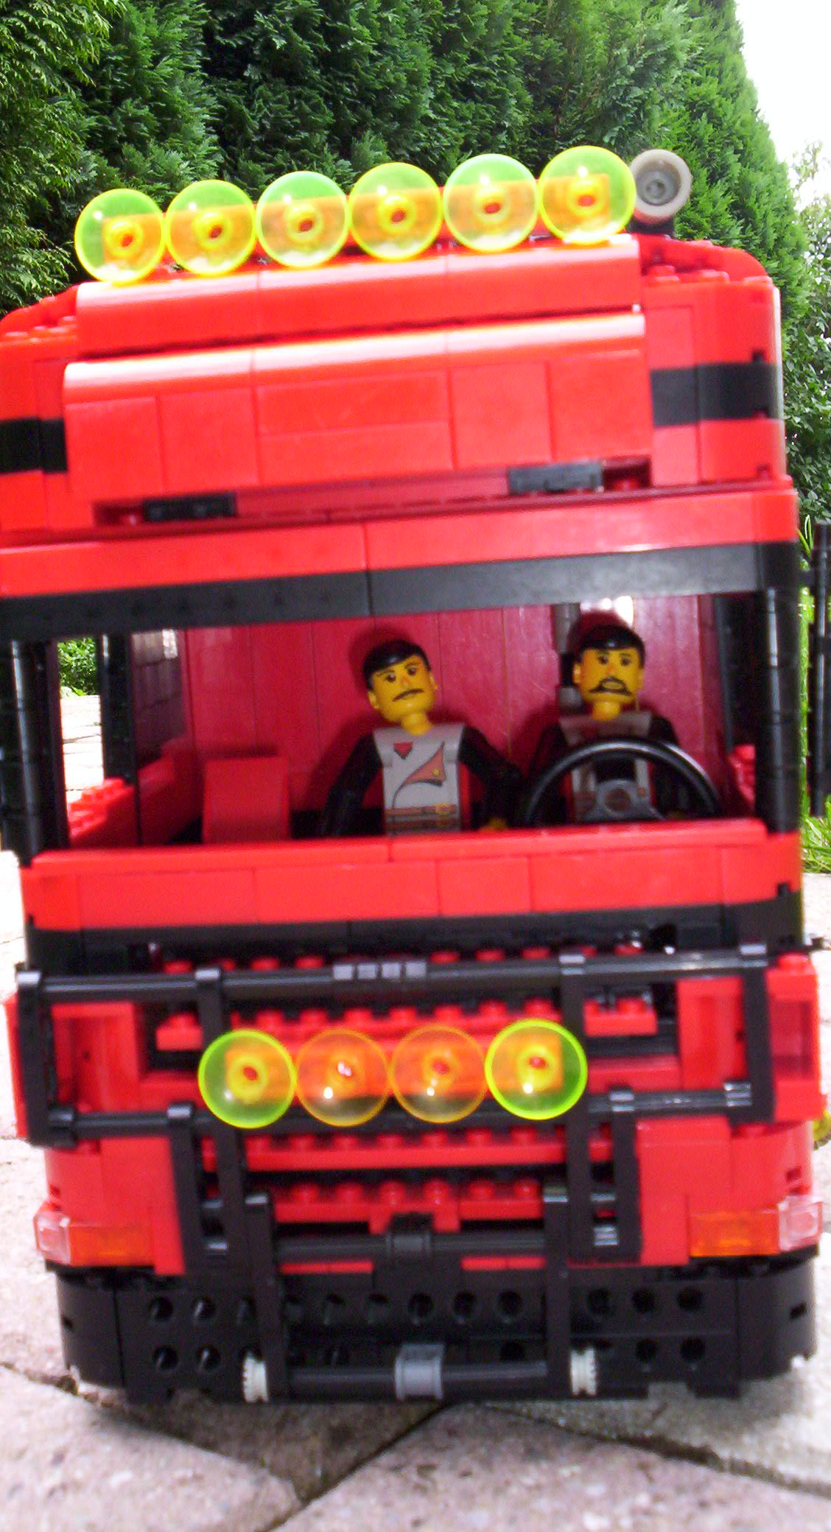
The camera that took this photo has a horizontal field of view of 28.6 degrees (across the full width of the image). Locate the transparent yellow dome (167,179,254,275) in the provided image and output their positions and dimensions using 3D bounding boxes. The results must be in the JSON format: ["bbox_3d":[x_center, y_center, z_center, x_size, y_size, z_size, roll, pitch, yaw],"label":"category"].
[{"bbox_3d":[-0.035,-0.093,0.282,0.016,0.016,0.006,-3,6,6],"label":"transparent yellow dome"}]

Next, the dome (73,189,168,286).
[{"bbox_3d":[-0.051,-0.092,0.284,0.016,0.016,0.006,-3,6,6],"label":"dome"}]

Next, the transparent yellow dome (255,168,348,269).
[{"bbox_3d":[-0.019,-0.093,0.281,0.016,0.016,0.006,-3,6,6],"label":"transparent yellow dome"}]

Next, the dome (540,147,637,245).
[{"bbox_3d":[0.029,-0.096,0.276,0.016,0.016,0.006,-3,6,6],"label":"dome"}]

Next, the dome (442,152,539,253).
[{"bbox_3d":[0.013,-0.095,0.277,0.016,0.016,0.006,-3,6,6],"label":"dome"}]

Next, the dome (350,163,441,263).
[{"bbox_3d":[-0.003,-0.094,0.279,0.016,0.016,0.006,-3,6,6],"label":"dome"}]

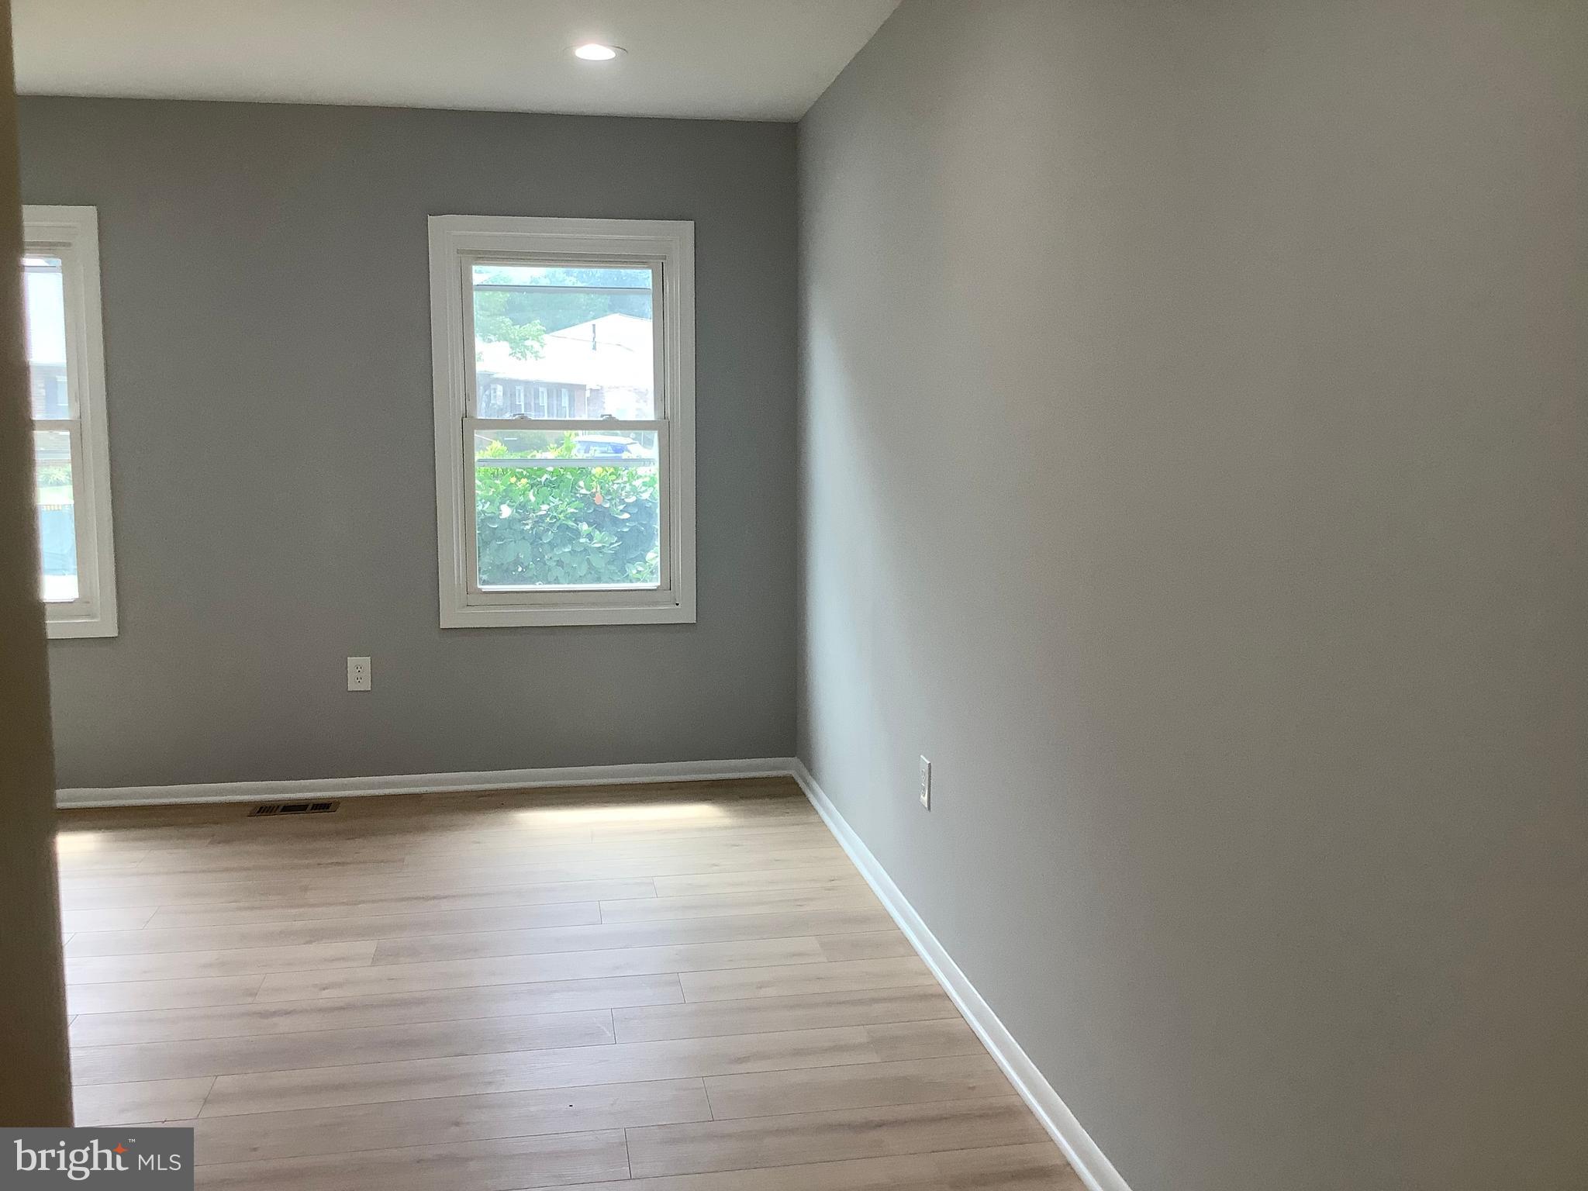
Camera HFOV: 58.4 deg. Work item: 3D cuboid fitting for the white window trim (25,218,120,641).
[{"bbox_3d":[-2.808,-0.574,4.808,0.931,1.454,0.100,-1,7,-10],"label":"white window trim"}]

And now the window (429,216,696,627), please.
[{"bbox_3d":[-0.822,-0.615,5.160,0.931,1.454,0.100,-1,7,-10],"label":"window"}]

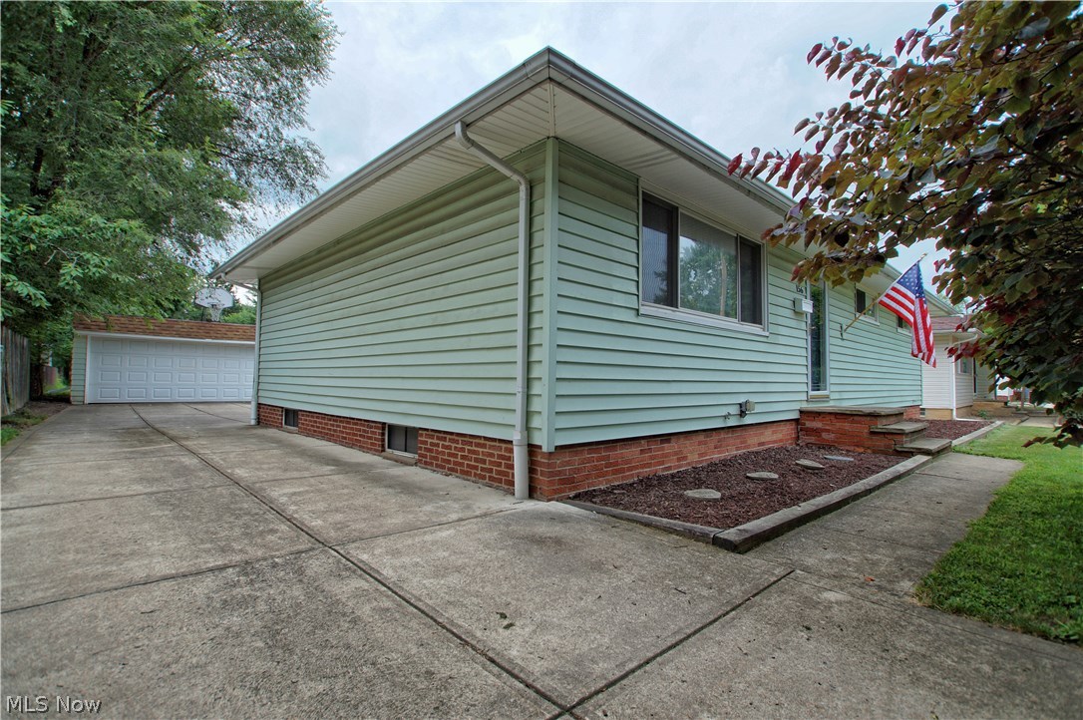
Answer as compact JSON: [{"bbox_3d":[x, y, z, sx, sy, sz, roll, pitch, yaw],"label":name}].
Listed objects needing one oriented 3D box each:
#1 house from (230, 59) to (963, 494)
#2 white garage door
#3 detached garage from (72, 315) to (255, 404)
[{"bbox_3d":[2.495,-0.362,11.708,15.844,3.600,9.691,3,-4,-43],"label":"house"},{"bbox_3d":[-12.337,0.416,16.773,5.000,2.100,0.100,3,-4,-43],"label":"white garage door"},{"bbox_3d":[-14.364,0.021,18.973,5.870,3.050,6.400,3,-4,-43],"label":"detached garage"}]

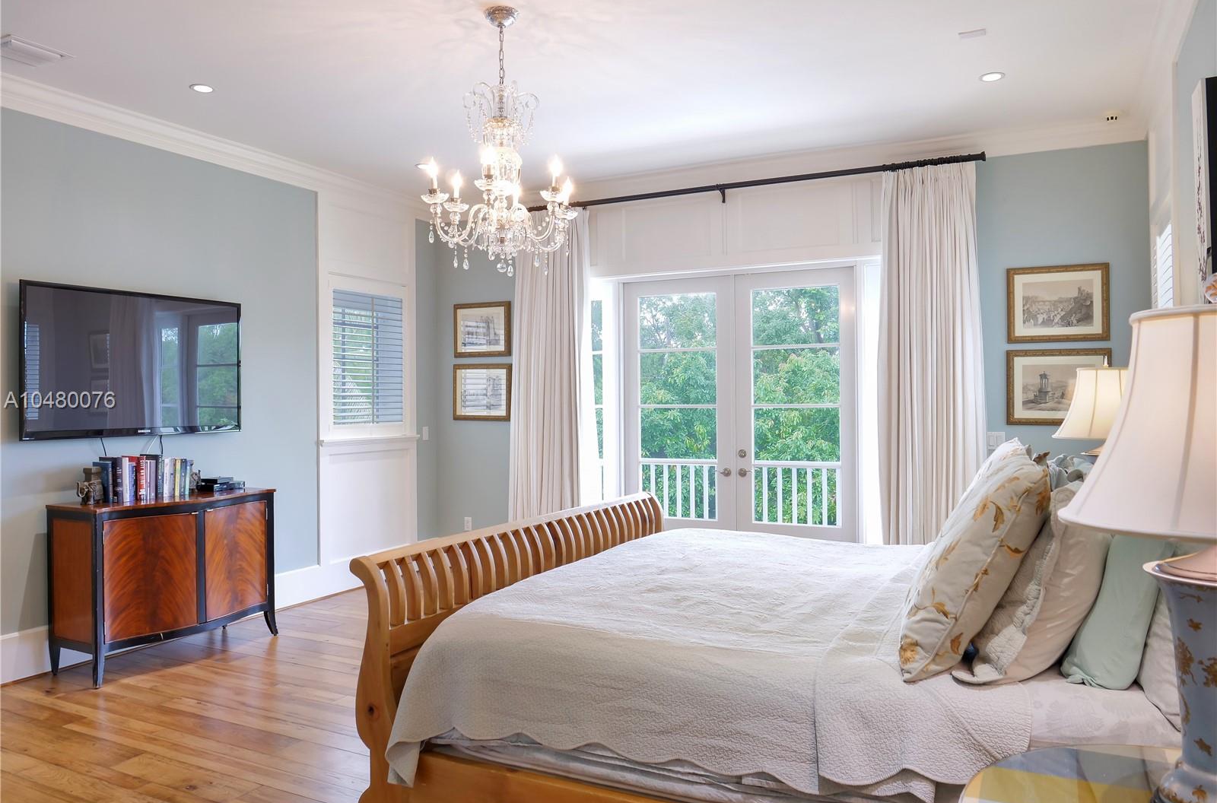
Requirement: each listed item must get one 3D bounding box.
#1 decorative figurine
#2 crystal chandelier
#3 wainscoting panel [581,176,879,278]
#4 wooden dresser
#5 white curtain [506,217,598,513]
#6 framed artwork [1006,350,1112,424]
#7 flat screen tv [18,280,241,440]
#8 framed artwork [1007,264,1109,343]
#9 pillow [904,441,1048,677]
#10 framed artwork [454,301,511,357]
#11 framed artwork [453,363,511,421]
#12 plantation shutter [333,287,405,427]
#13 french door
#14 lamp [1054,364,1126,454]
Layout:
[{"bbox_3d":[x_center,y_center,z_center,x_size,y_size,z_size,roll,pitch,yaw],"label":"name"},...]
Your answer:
[{"bbox_3d":[-2.888,0.469,4.698,0.085,0.205,0.115,0,0,28],"label":"decorative figurine"},{"bbox_3d":[-0.487,-1.165,3.810,0.710,1.190,0.710,0,0,0],"label":"crystal chandelier"},{"bbox_3d":[0.870,-1.290,6.327,2.500,0.580,0.040,0,0,27],"label":"wainscoting panel"},{"bbox_3d":[-2.561,1.033,4.966,0.530,0.925,1.170,0,0,28],"label":"wooden dresser"},{"bbox_3d":[-0.481,-0.044,6.974,0.750,3.060,0.180,0,0,26],"label":"white curtain"},{"bbox_3d":[2.830,-0.097,5.312,0.575,0.475,0.030,0,0,27],"label":"framed artwork"},{"bbox_3d":[-2.811,-0.220,5.069,0.060,0.845,1.370,0,0,27],"label":"flat screen tv"},{"bbox_3d":[2.823,-0.613,5.312,0.565,0.475,0.030,0,0,27],"label":"framed artwork"},{"bbox_3d":[1.140,0.478,2.548,0.210,0.640,0.650,34,15,23],"label":"pillow"},{"bbox_3d":[-1.097,-0.624,7.346,0.585,0.470,0.030,0,0,27],"label":"framed artwork"},{"bbox_3d":[-1.124,-0.084,7.399,0.595,0.508,0.035,0,0,26],"label":"framed artwork"},{"bbox_3d":[-1.950,-0.348,6.905,0.070,1.065,0.800,0,0,27],"label":"plantation shutter"},{"bbox_3d":[0.967,0.252,6.544,1.863,2.448,0.080,0,0,26],"label":"french door"},{"bbox_3d":[2.182,0.217,3.700,0.410,0.830,0.410,0,0,27],"label":"lamp"}]

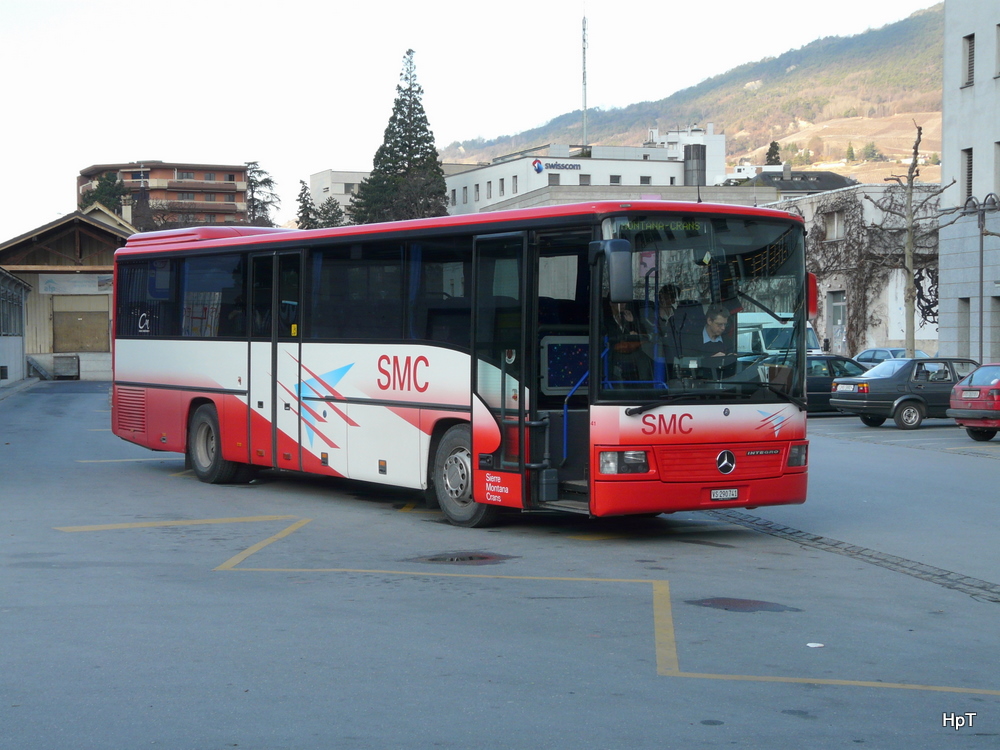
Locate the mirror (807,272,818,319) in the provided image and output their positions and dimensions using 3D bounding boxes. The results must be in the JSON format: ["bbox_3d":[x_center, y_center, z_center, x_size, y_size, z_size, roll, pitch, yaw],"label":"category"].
[{"bbox_3d":[3.006,-0.770,17.174,0.190,0.460,0.150,-1,2,-33],"label":"mirror"}]

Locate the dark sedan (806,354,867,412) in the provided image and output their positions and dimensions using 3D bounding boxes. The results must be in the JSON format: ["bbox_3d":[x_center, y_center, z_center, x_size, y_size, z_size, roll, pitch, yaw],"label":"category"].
[{"bbox_3d":[7.553,0.281,40.892,4.350,1.450,1.700,0,1,-18],"label":"dark sedan"}]

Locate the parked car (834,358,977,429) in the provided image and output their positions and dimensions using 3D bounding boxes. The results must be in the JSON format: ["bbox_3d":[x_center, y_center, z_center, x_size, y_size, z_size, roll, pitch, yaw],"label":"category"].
[{"bbox_3d":[9.113,0.377,36.396,4.350,1.410,1.670,0,1,-15],"label":"parked car"}]

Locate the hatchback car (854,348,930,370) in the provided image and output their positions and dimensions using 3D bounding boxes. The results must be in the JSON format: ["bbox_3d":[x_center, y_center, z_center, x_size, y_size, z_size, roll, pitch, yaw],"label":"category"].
[{"bbox_3d":[12.723,-0.133,56.017,1.700,1.400,4.400,0,1,-19],"label":"hatchback car"}]

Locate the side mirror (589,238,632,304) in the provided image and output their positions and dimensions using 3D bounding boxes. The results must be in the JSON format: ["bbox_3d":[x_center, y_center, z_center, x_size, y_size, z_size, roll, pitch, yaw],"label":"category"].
[{"bbox_3d":[0.977,-0.915,15.434,0.260,0.540,0.300,-1,2,-33],"label":"side mirror"}]

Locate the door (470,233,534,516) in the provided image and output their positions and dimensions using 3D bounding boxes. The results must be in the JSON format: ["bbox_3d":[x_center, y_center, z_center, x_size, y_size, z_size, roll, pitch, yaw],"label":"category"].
[{"bbox_3d":[0.000,-0.047,16.486,0.080,2.540,0.890,-1,2,-33],"label":"door"}]

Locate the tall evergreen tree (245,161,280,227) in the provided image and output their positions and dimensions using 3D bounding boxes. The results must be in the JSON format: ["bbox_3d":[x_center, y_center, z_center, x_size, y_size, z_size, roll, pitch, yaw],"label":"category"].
[{"bbox_3d":[-23.065,-11.948,170.208,4.600,17.494,4.600,0,1,0],"label":"tall evergreen tree"}]

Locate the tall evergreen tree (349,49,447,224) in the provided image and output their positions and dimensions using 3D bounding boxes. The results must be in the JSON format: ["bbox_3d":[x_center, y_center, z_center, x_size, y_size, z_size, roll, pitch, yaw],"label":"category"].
[{"bbox_3d":[-8.639,-14.713,150.311,8.200,26.166,8.200,0,1,0],"label":"tall evergreen tree"}]

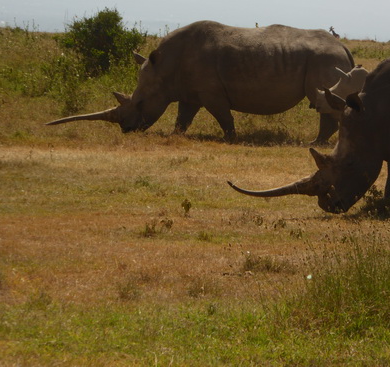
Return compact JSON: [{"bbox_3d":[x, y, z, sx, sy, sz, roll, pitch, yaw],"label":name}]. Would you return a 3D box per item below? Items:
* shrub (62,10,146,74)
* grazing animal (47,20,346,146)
[{"bbox_3d":[-1.595,-2.441,74.000,1.500,1.230,1.350,1,3,0],"label":"shrub"},{"bbox_3d":[0.079,-1.452,61.000,4.350,1.720,0.950,1,3,10],"label":"grazing animal"}]

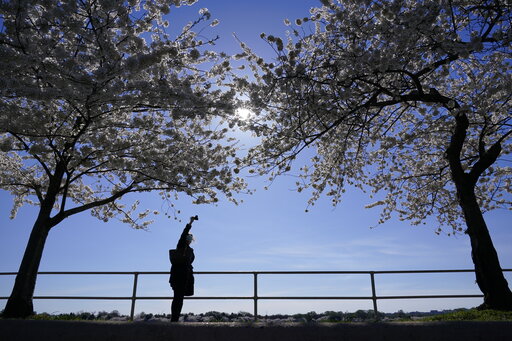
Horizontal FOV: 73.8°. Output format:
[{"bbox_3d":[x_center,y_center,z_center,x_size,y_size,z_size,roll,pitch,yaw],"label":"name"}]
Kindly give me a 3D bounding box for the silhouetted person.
[{"bbox_3d":[-1.460,1.905,6.741,0.550,2.080,0.520,-8,-24,18],"label":"silhouetted person"}]

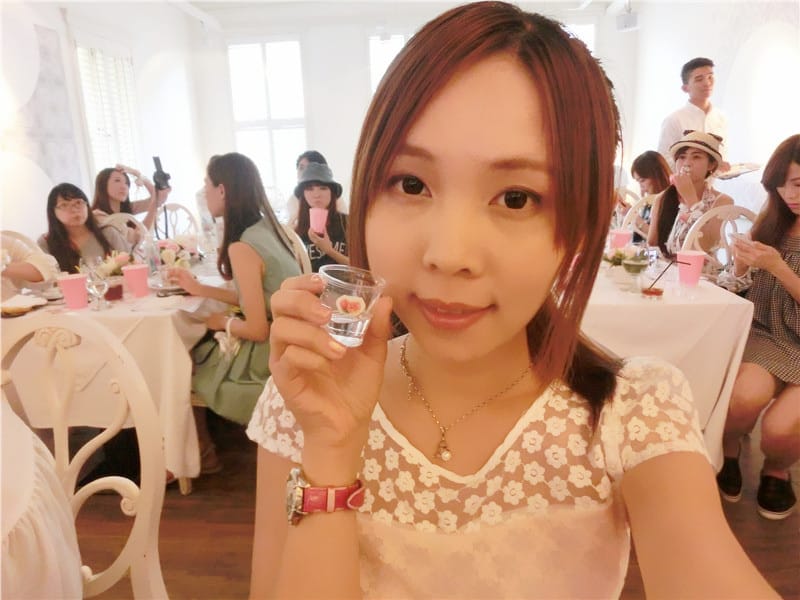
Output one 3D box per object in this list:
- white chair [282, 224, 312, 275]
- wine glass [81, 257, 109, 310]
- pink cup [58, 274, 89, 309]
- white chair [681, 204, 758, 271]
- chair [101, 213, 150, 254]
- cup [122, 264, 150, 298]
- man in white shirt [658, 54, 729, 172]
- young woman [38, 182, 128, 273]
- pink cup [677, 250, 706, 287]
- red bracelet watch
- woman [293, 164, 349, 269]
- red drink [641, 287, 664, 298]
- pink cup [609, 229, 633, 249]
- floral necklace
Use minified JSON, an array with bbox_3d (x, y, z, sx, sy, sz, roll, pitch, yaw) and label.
[{"bbox_3d":[-0.564,0.236,1.908,0.460,0.970,0.530,1,13,15],"label":"white chair"},{"bbox_3d":[-0.951,-0.052,1.740,0.076,0.158,0.076,-2,12,0],"label":"wine glass"},{"bbox_3d":[-1.069,-0.032,1.815,0.086,0.106,0.086,-1,14,0],"label":"pink cup"},{"bbox_3d":[1.350,0.152,2.206,0.460,0.970,0.520,2,15,11],"label":"white chair"},{"bbox_3d":[-1.536,0.077,2.809,0.460,0.970,0.530,2,13,18],"label":"chair"},{"bbox_3d":[-0.908,-0.069,1.922,0.086,0.106,0.086,-1,14,0],"label":"cup"},{"bbox_3d":[1.735,-0.549,3.372,0.500,1.740,0.380,-1,14,2],"label":"man in white shirt"},{"bbox_3d":[-1.389,0.075,2.407,0.460,1.130,0.700,-6,15,-18],"label":"young woman"},{"bbox_3d":[0.912,-0.095,1.735,0.091,0.108,0.091,-2,12,0],"label":"pink cup"},{"bbox_3d":[-0.054,0.142,0.400,0.057,0.042,0.055,1,-6,-12],"label":"red bracelet watch"},{"bbox_3d":[-0.365,-0.060,2.738,0.460,1.180,0.700,-4,15,-12],"label":"woman"},{"bbox_3d":[0.770,-0.022,1.689,0.062,0.024,0.062,-2,12,0],"label":"red drink"},{"bbox_3d":[0.966,-0.249,2.425,0.091,0.108,0.091,-2,12,0],"label":"pink cup"},{"bbox_3d":[0.056,0.066,0.468,0.125,0.115,0.115,2,15,10],"label":"floral necklace"}]

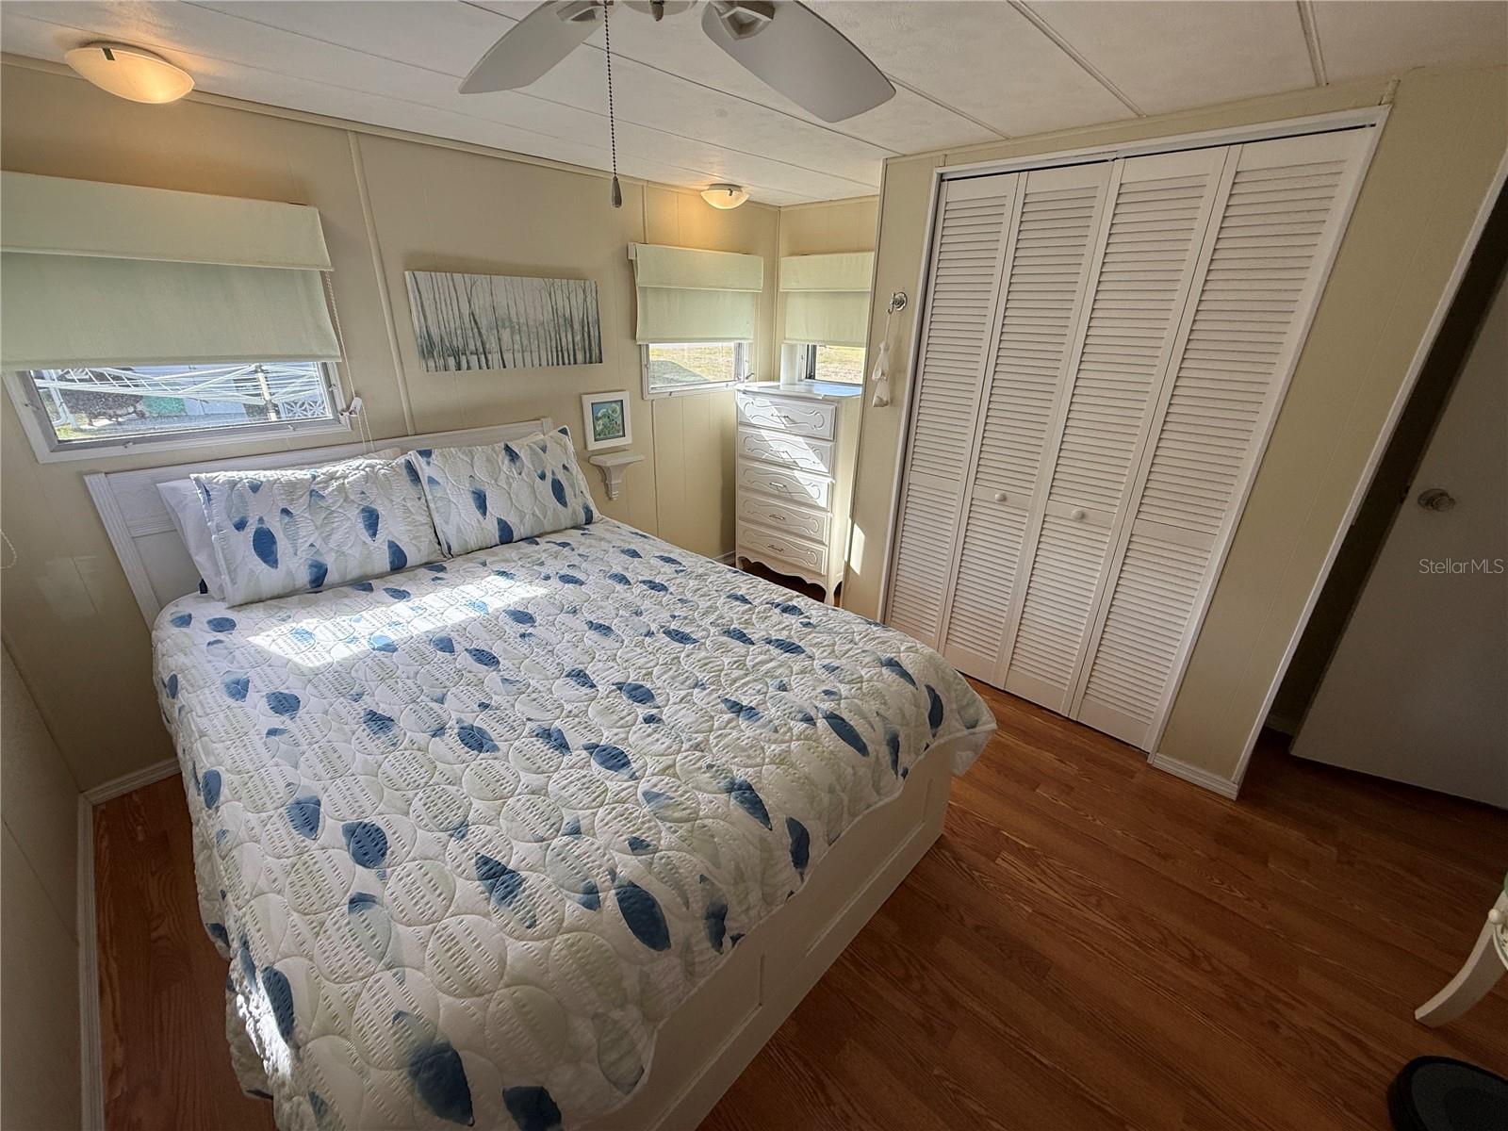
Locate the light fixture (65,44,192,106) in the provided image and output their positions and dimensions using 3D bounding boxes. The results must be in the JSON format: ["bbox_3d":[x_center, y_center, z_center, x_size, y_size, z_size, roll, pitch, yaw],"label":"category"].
[{"bbox_3d":[-1.501,-1.182,1.479,0.228,0.090,0.228,23,30,40],"label":"light fixture"}]

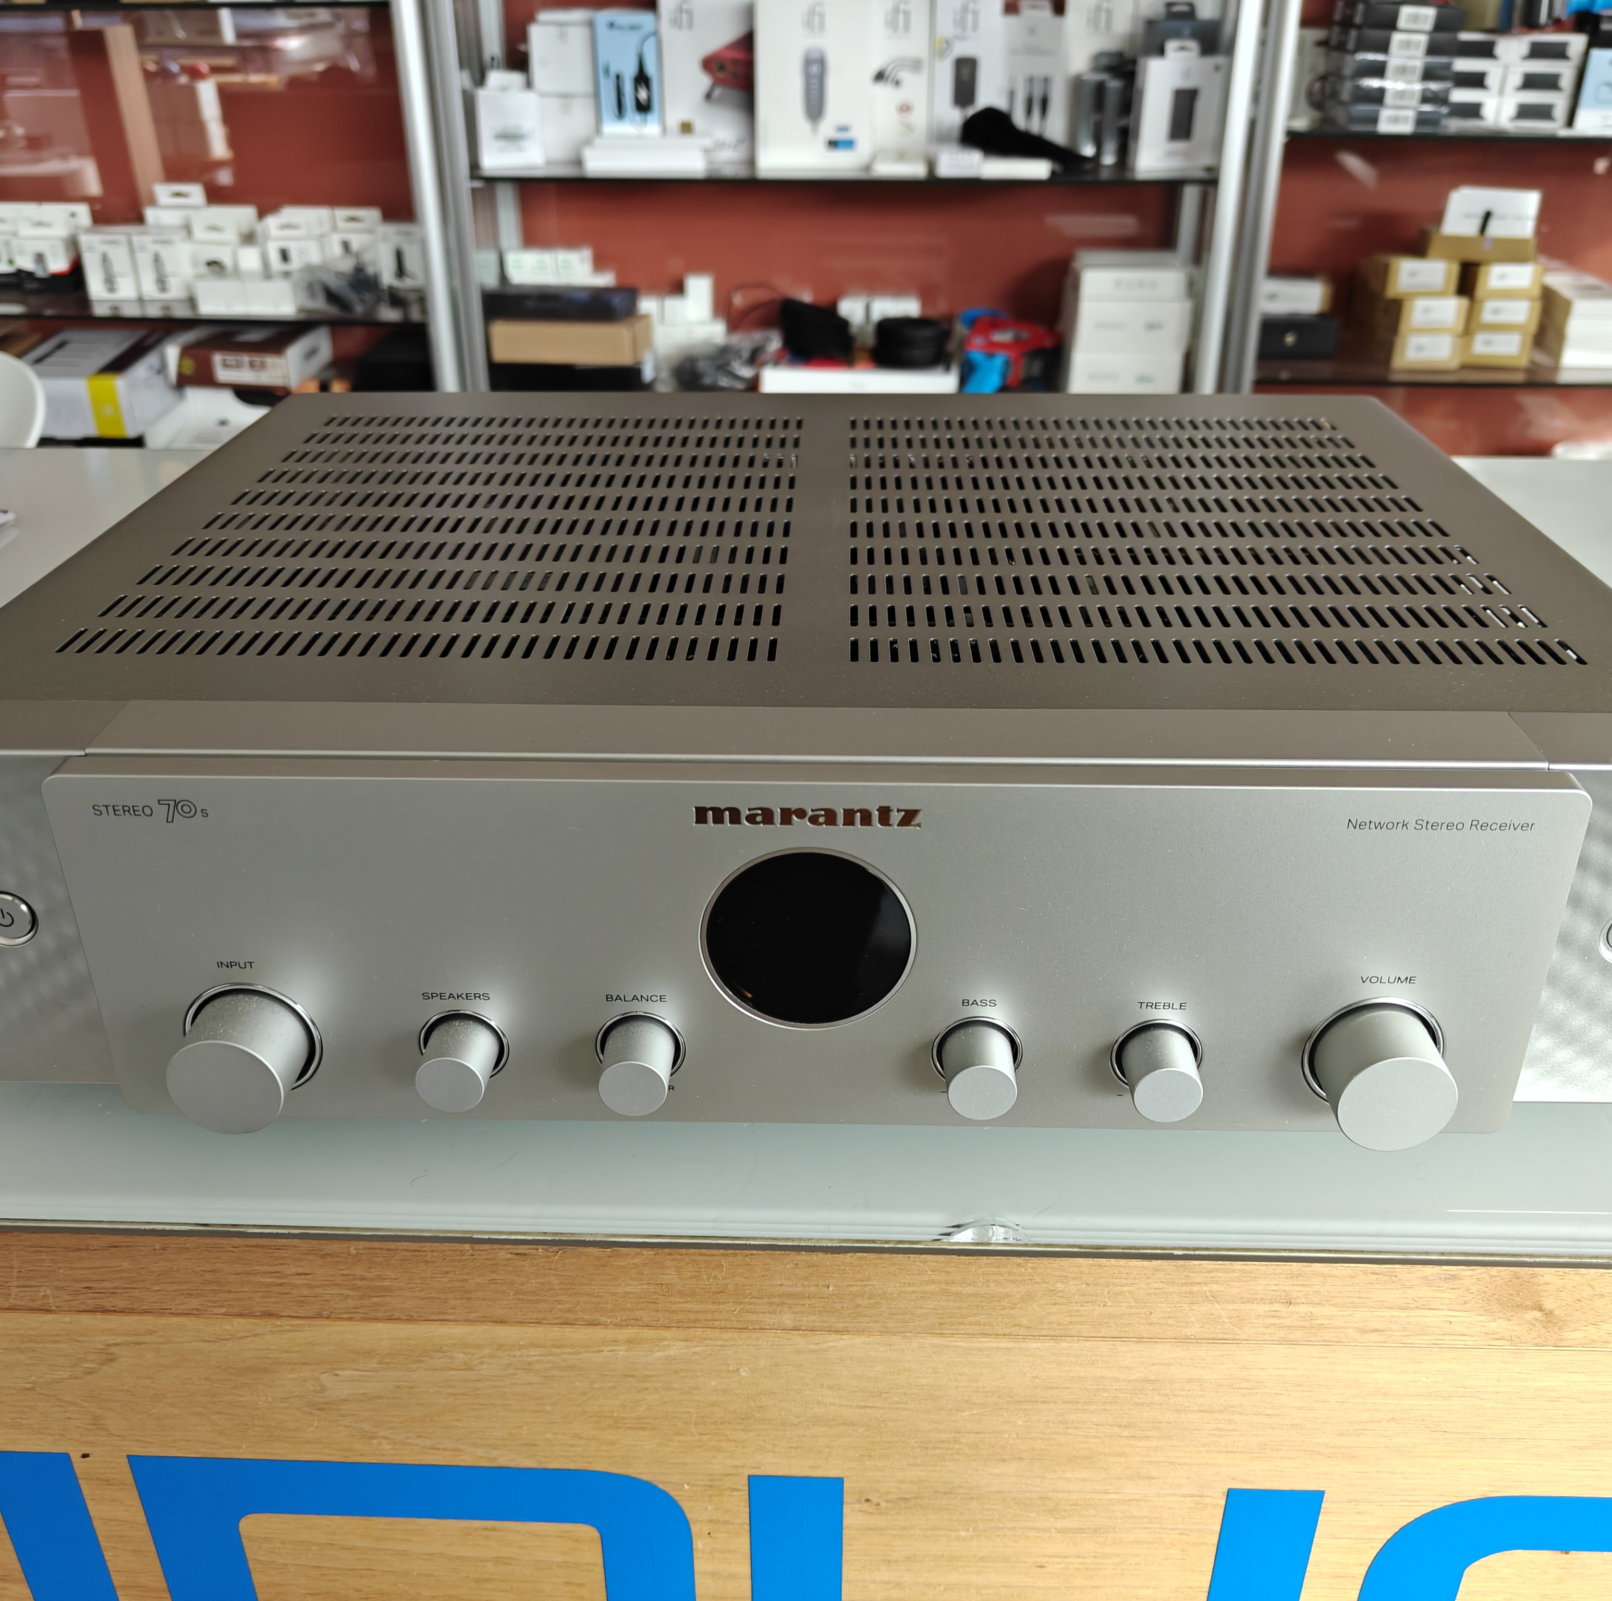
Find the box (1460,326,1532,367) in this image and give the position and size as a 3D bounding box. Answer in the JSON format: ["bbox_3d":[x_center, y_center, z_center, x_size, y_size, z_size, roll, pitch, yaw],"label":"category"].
[{"bbox_3d":[0.955,-0.652,2.101,0.089,0.043,0.130,1,28,1],"label":"box"}]

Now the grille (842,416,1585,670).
[{"bbox_3d":[0.104,-0.087,0.465,0.180,0.004,0.232,0,28,1],"label":"grille"}]

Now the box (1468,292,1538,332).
[{"bbox_3d":[0.960,-0.692,2.082,0.089,0.043,0.130,1,28,1],"label":"box"}]

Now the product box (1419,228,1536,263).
[{"bbox_3d":[0.917,-0.762,2.033,0.141,0.033,0.065,0,28,1],"label":"product box"}]

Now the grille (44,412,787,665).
[{"bbox_3d":[-0.094,-0.091,0.467,0.179,0.003,0.237,1,28,1],"label":"grille"}]

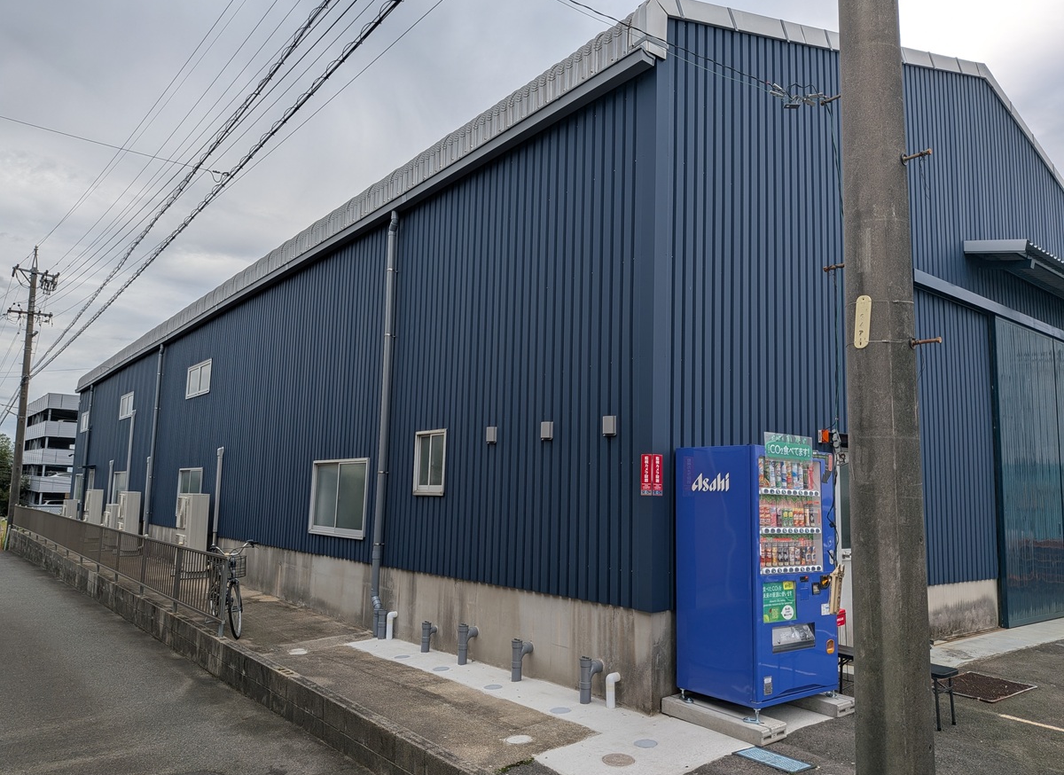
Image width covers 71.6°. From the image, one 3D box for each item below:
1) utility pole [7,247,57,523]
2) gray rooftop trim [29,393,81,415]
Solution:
[{"bbox_3d":[-19.819,0.194,28.702,1.600,11.600,0.600,8,-11,-39],"label":"utility pole"},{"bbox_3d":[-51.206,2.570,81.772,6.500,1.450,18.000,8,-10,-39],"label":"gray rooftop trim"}]

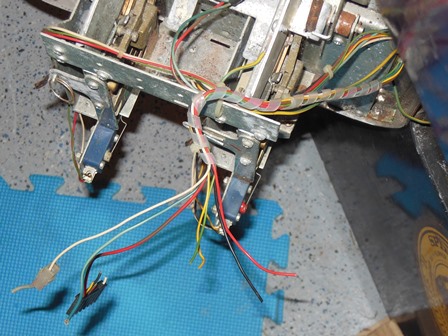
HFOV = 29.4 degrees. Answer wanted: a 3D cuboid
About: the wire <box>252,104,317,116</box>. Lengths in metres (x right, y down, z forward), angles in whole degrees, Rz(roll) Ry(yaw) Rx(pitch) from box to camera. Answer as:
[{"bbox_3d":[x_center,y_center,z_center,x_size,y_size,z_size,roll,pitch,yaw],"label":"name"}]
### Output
[{"bbox_3d":[0.043,-0.040,0.607,0.047,0.005,0.006,-7,74,-6],"label":"wire"}]

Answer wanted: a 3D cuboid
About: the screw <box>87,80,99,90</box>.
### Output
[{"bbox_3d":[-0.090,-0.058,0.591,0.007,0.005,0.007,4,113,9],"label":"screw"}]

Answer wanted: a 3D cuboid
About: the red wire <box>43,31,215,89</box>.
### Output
[{"bbox_3d":[-0.065,-0.077,0.600,0.126,0.008,0.005,17,74,0],"label":"red wire"}]

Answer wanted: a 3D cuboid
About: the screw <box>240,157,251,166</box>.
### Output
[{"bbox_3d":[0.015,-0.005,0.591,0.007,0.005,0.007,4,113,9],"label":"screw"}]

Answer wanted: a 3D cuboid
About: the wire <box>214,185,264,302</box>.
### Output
[{"bbox_3d":[0.006,0.049,0.560,0.007,0.012,0.087,-20,69,-6],"label":"wire"}]

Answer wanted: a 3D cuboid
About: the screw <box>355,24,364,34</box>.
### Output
[{"bbox_3d":[0.098,-0.102,0.620,0.006,0.006,0.006,24,94,9],"label":"screw"}]

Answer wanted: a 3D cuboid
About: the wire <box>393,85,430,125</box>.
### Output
[{"bbox_3d":[0.137,-0.044,0.635,0.010,0.010,0.039,-44,90,-12],"label":"wire"}]

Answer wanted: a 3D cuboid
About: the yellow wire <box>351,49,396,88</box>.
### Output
[{"bbox_3d":[0.109,-0.071,0.615,0.043,0.008,0.005,-38,77,0],"label":"yellow wire"}]

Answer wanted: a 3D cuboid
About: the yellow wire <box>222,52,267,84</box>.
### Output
[{"bbox_3d":[0.015,-0.070,0.603,0.037,0.010,0.005,-30,76,9],"label":"yellow wire"}]

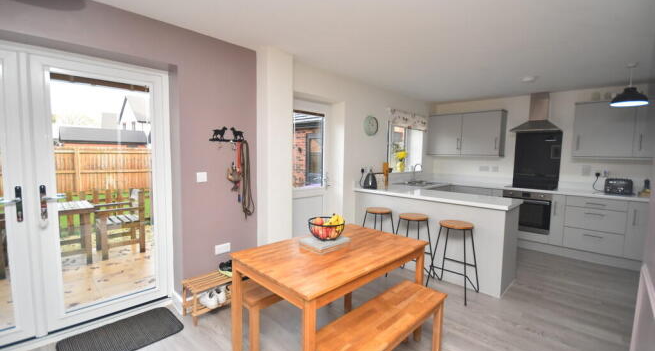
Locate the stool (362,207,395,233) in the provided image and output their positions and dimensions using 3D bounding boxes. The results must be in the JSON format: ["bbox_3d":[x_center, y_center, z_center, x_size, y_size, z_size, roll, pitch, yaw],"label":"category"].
[{"bbox_3d":[0.632,0.788,3.495,0.400,0.700,0.400,-3,6,-44],"label":"stool"}]

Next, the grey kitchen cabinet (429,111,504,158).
[{"bbox_3d":[2.534,-0.728,5.023,0.320,0.760,1.210,-3,6,-44],"label":"grey kitchen cabinet"}]

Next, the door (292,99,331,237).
[{"bbox_3d":[-0.291,0.099,3.487,0.900,2.050,0.070,-3,6,-44],"label":"door"}]

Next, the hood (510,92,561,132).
[{"bbox_3d":[3.226,-0.976,4.178,0.480,0.610,0.600,-3,6,-44],"label":"hood"}]

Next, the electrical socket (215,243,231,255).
[{"bbox_3d":[-0.979,0.693,2.565,0.147,0.087,0.012,-3,6,-44],"label":"electrical socket"}]

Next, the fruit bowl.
[{"bbox_3d":[-0.006,0.380,1.964,0.255,0.175,0.255,1,4,0],"label":"fruit bowl"}]

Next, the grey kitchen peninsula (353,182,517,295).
[{"bbox_3d":[1.320,0.692,3.513,0.740,0.910,1.840,-3,6,-44],"label":"grey kitchen peninsula"}]

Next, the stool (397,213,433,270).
[{"bbox_3d":[0.973,0.821,3.131,0.400,0.700,0.400,-3,6,-44],"label":"stool"}]

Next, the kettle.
[{"bbox_3d":[0.620,0.068,3.868,0.180,0.265,0.200,1,4,9],"label":"kettle"}]

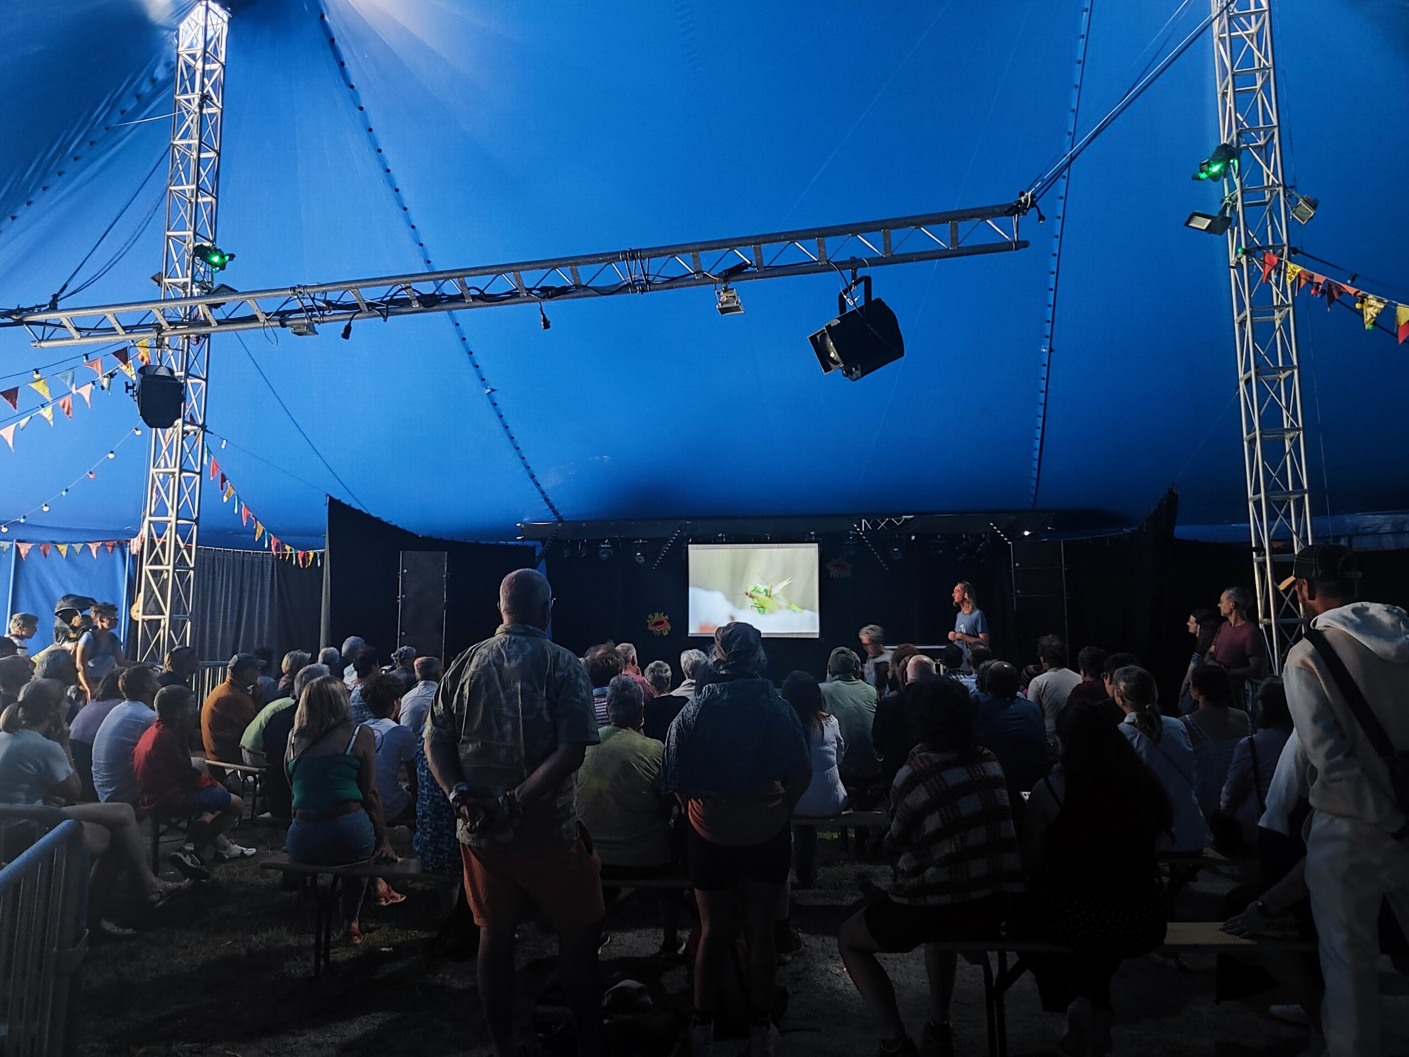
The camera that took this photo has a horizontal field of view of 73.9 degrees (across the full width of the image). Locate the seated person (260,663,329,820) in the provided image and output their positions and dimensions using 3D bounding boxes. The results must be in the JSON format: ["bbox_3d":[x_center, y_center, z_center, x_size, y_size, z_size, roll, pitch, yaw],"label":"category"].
[{"bbox_3d":[-2.370,1.508,5.817,0.520,1.340,0.780,-3,-7,27],"label":"seated person"}]

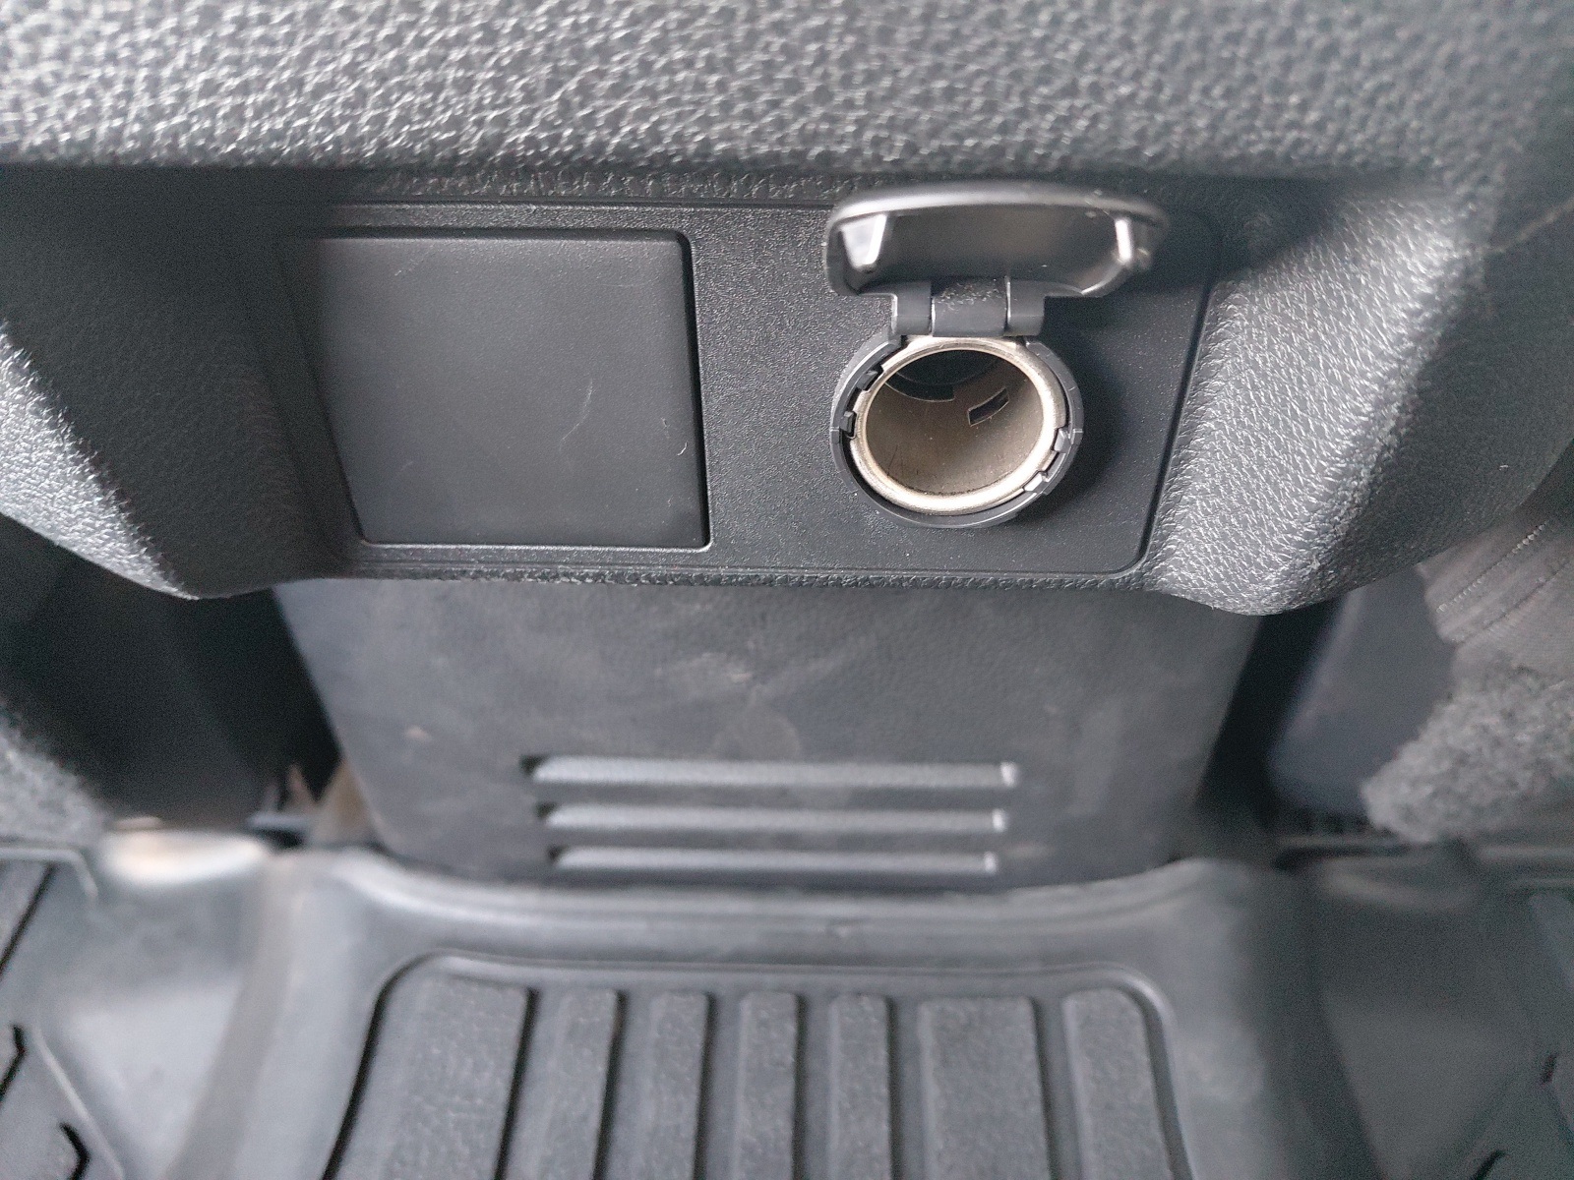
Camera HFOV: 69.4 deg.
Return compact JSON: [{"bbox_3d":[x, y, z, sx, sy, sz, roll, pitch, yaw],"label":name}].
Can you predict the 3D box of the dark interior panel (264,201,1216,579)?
[{"bbox_3d":[-0.007,-0.023,0.139,0.108,0.050,0.010,1,39,1],"label":"dark interior panel"}]

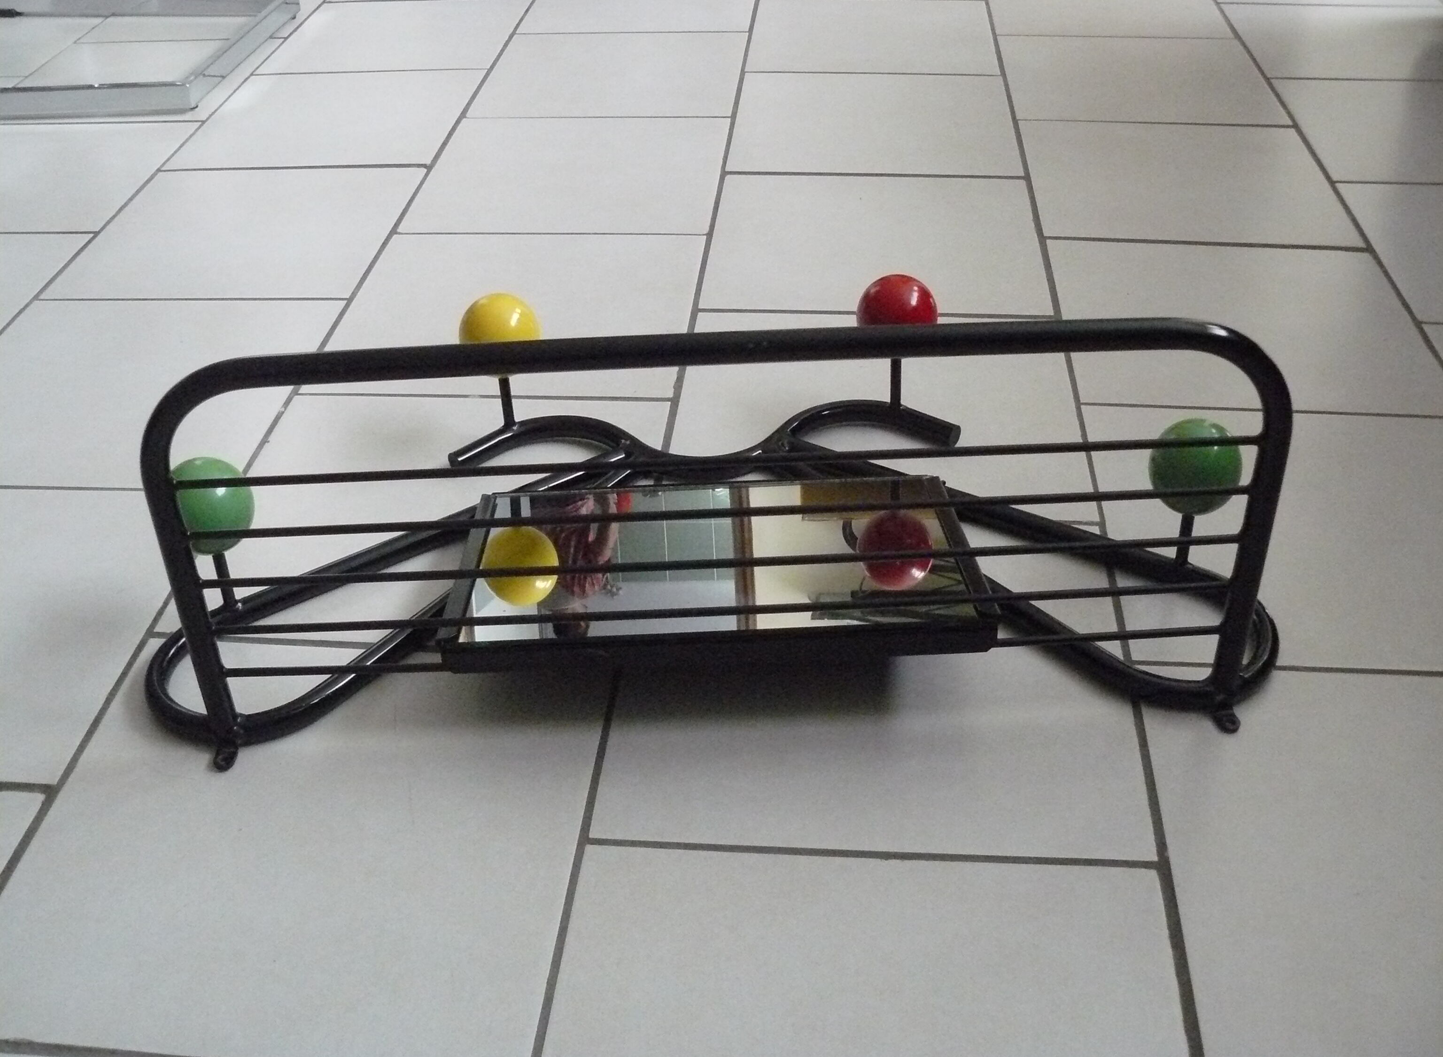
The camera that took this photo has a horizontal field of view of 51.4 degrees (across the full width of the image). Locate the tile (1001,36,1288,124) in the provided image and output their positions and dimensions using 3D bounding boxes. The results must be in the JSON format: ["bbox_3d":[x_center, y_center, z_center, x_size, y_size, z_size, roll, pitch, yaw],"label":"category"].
[{"bbox_3d":[0.514,-0.560,1.876,0.320,0.010,0.320,2,36,5],"label":"tile"}]

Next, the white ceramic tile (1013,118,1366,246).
[{"bbox_3d":[0.489,-0.372,1.613,0.320,0.010,0.320,2,36,5],"label":"white ceramic tile"}]

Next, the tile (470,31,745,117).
[{"bbox_3d":[-0.131,-0.565,1.882,0.310,0.010,0.310,1,36,5],"label":"tile"}]

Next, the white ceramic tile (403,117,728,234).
[{"bbox_3d":[-0.160,-0.391,1.665,0.320,0.010,0.320,2,36,5],"label":"white ceramic tile"}]

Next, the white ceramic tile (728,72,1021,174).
[{"bbox_3d":[0.173,-0.462,1.722,0.310,0.010,0.310,1,36,5],"label":"white ceramic tile"}]

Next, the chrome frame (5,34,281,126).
[{"bbox_3d":[-0.868,-0.634,1.975,0.506,0.034,0.386,1,36,5],"label":"chrome frame"}]

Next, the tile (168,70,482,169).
[{"bbox_3d":[-0.469,-0.498,1.829,0.320,0.010,0.320,2,36,5],"label":"tile"}]

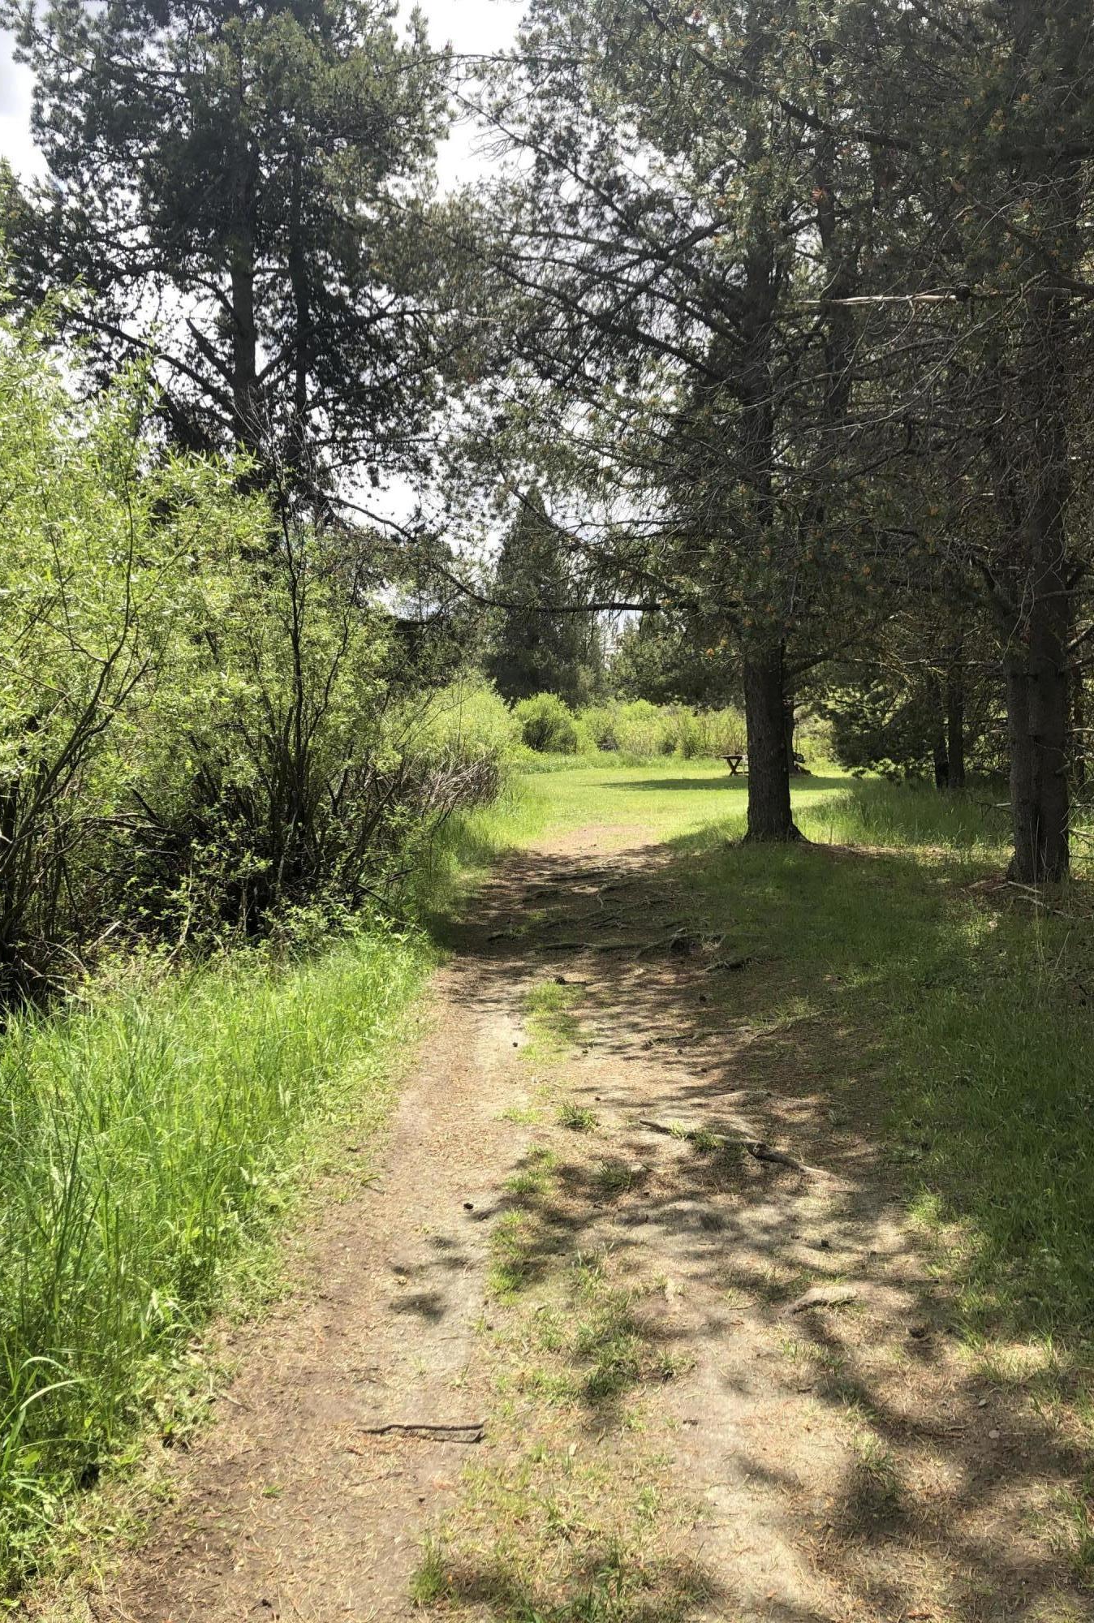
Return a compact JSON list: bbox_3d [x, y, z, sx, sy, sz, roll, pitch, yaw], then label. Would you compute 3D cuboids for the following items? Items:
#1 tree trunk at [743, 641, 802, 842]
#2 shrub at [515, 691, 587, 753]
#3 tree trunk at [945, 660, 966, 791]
[{"bbox_3d":[3.017,-0.935,17.600,0.740,2.703,0.680,0,3,10],"label":"tree trunk"},{"bbox_3d":[0.165,-3.881,57.000,3.138,2.642,2.800,0,3,0],"label":"shrub"},{"bbox_3d":[9.330,-2.028,30.000,0.450,3.042,0.450,1,3,17],"label":"tree trunk"}]

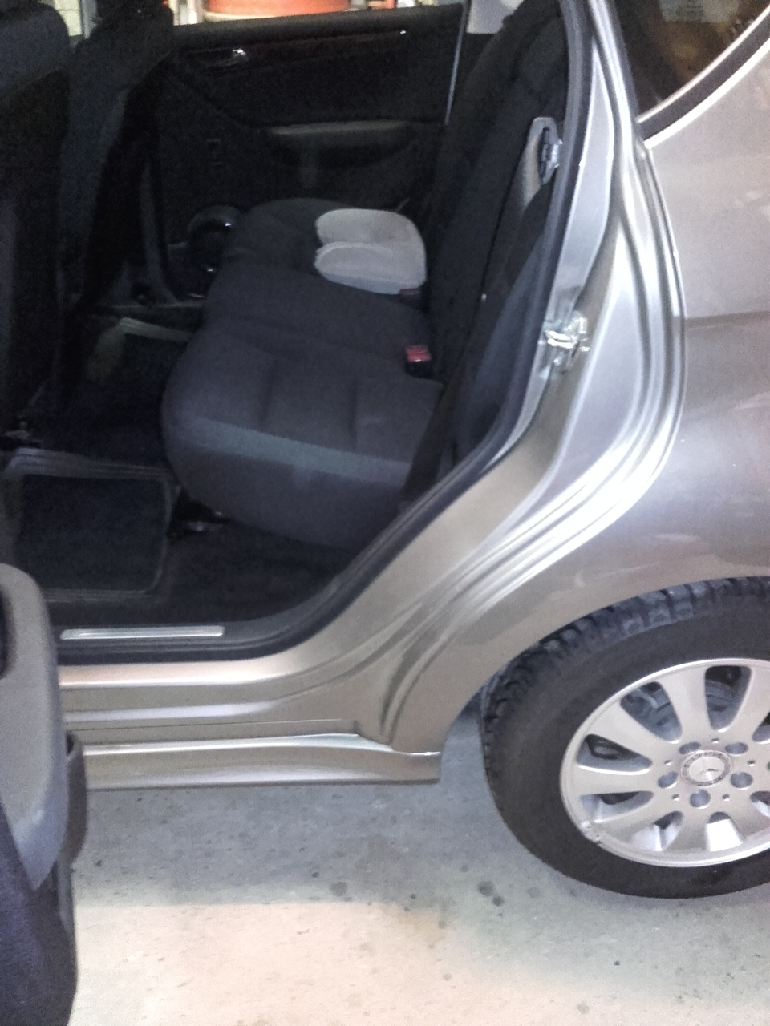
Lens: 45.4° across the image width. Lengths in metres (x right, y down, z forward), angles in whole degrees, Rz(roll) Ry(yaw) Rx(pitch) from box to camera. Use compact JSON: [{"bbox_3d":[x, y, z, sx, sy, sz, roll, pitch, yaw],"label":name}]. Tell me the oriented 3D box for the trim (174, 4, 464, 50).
[{"bbox_3d":[-0.176,-1.162,2.202,0.730,0.062,0.070,-3,32,3],"label":"trim"}]

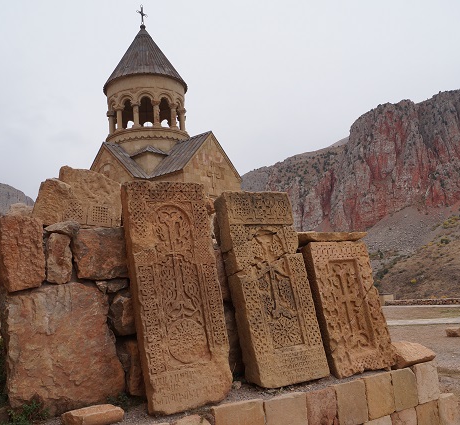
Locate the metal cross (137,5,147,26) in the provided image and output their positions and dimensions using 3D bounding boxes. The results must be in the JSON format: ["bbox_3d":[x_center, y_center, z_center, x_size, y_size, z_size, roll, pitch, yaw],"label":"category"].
[{"bbox_3d":[-5.284,-11.972,29.069,0.090,1.366,0.730,-11,-11,38],"label":"metal cross"}]

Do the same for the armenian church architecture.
[{"bbox_3d":[-4.593,-2.593,27.625,9.620,17.601,6.342,-11,-11,38],"label":"armenian church architecture"}]

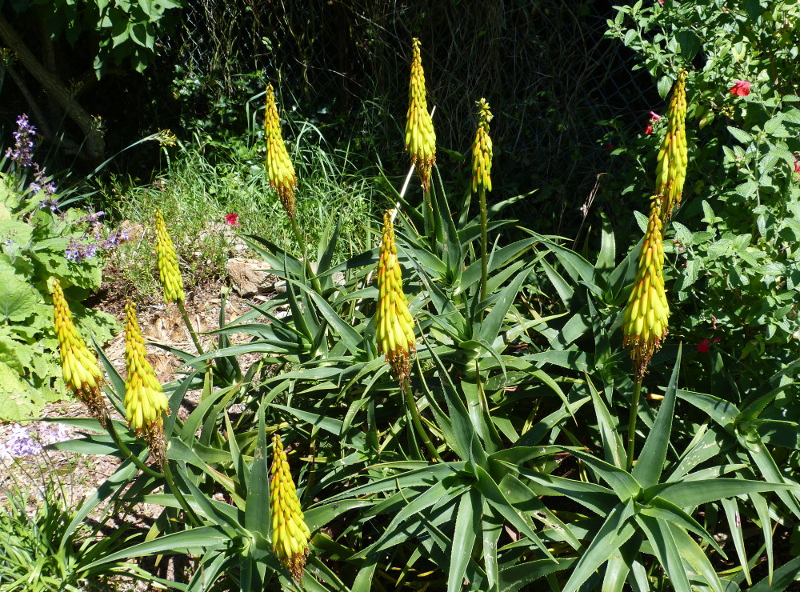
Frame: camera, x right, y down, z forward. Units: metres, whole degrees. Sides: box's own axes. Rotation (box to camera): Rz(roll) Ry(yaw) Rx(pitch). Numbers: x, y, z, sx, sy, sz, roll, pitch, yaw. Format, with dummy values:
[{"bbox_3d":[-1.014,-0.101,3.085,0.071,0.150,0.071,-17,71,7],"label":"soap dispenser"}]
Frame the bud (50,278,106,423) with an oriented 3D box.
[{"bbox_3d":[-0.559,0.100,1.700,0.066,0.278,0.064,-7,24,3],"label":"bud"}]

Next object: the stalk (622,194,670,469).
[{"bbox_3d":[0.395,0.071,1.560,0.076,0.487,0.074,-2,24,1],"label":"stalk"}]

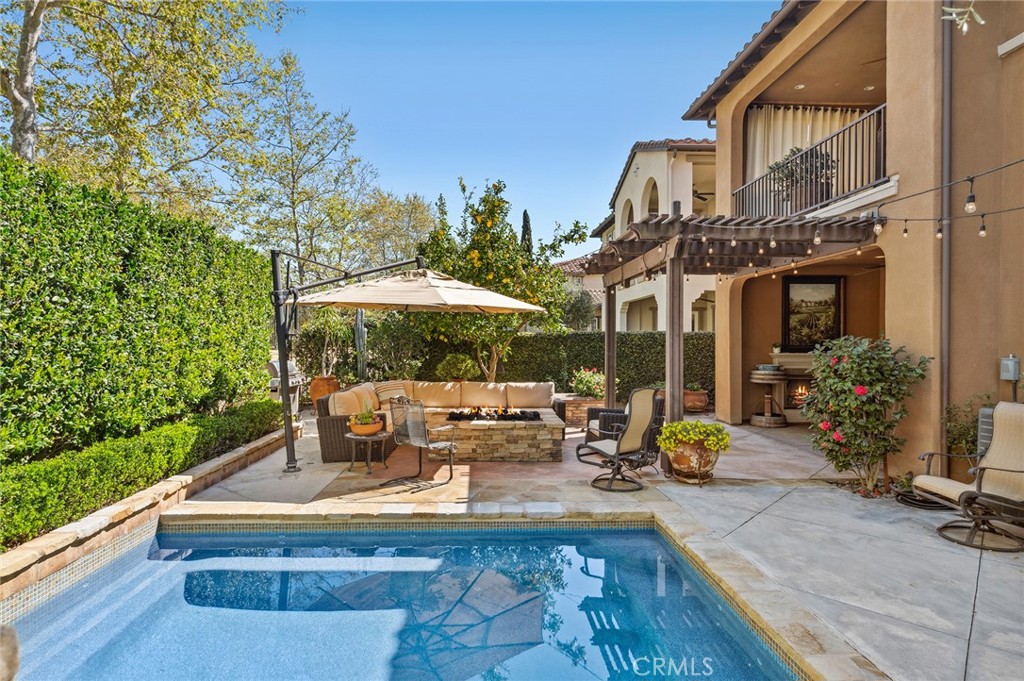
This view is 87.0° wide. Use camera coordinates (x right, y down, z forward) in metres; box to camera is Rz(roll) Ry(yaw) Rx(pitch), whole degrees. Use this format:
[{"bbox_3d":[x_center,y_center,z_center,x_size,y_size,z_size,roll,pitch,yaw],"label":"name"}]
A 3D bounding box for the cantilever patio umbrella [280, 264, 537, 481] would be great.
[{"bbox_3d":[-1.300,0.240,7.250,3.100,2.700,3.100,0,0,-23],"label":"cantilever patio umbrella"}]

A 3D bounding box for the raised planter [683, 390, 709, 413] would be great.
[{"bbox_3d":[3.830,1.300,11.300,0.580,0.500,0.560,0,0,0],"label":"raised planter"}]

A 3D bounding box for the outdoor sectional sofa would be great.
[{"bbox_3d":[-0.830,1.130,8.050,3.300,0.840,2.430,0,0,-2],"label":"outdoor sectional sofa"}]

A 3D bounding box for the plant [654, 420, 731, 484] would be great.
[{"bbox_3d":[2.020,1.220,6.000,0.800,0.670,0.780,0,0,0],"label":"plant"}]

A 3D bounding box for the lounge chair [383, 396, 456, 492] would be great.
[{"bbox_3d":[-1.030,1.110,6.030,0.630,0.970,0.740,0,0,34],"label":"lounge chair"}]

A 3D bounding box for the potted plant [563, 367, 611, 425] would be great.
[{"bbox_3d":[1.480,1.050,10.300,0.980,1.100,0.900,0,0,-2],"label":"potted plant"}]

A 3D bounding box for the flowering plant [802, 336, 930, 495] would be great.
[{"bbox_3d":[3.780,0.780,5.800,1.220,1.640,1.150,0,0,-2],"label":"flowering plant"}]

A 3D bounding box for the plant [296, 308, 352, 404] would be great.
[{"bbox_3d":[-3.880,0.400,11.200,1.050,2.300,1.000,0,0,0],"label":"plant"}]

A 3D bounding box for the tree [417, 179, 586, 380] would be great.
[{"bbox_3d":[-0.200,-1.000,10.300,3.200,4.150,3.000,0,0,0],"label":"tree"}]

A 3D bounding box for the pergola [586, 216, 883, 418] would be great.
[{"bbox_3d":[2.860,0.080,8.300,3.050,3.040,4.200,0,0,-2],"label":"pergola"}]

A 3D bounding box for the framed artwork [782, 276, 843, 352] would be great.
[{"bbox_3d":[5.900,-0.510,10.600,1.170,1.480,0.080,0,0,-2],"label":"framed artwork"}]

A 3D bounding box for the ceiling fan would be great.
[{"bbox_3d":[5.600,-4.550,16.500,1.300,0.420,1.300,0,0,0],"label":"ceiling fan"}]

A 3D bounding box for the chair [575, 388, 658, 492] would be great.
[{"bbox_3d":[1.140,1.025,5.820,0.650,1.050,0.800,0,0,-40],"label":"chair"}]

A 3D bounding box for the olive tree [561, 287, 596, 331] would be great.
[{"bbox_3d":[2.750,-0.350,22.500,2.000,3.900,2.000,0,0,-2],"label":"olive tree"}]

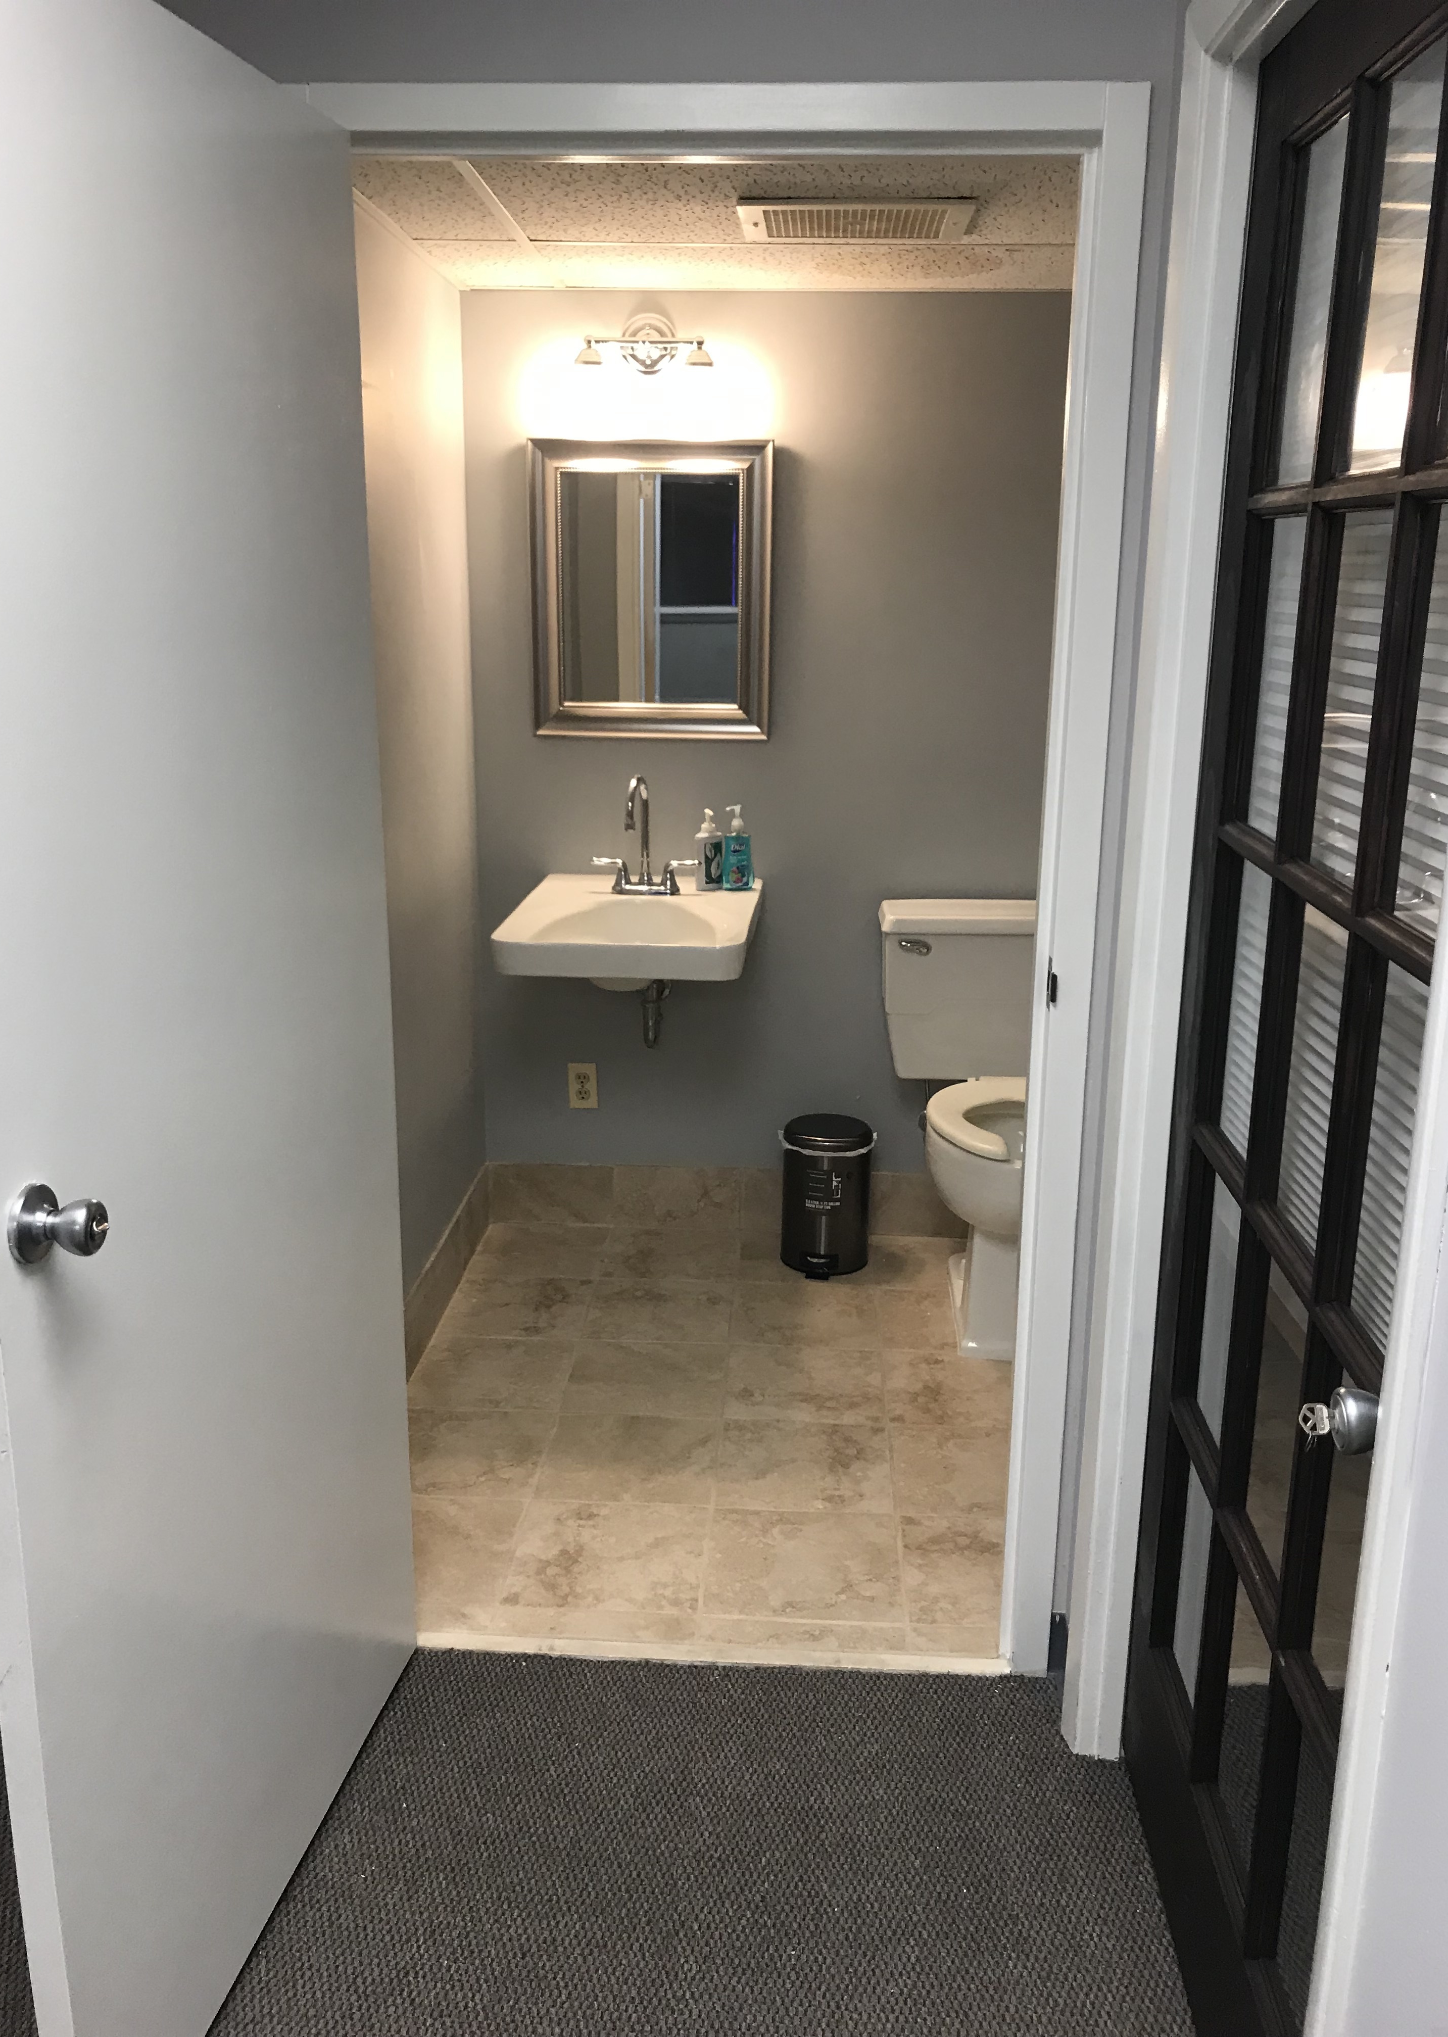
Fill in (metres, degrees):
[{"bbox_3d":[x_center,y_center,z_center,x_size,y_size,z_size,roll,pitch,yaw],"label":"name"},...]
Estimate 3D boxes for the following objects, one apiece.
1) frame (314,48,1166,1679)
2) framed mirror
[{"bbox_3d":[-0.028,-0.080,2.204,1.014,2.075,0.130,1,15,3],"label":"frame"},{"bbox_3d":[-0.161,-0.938,3.628,0.528,0.635,0.040,1,15,3],"label":"framed mirror"}]

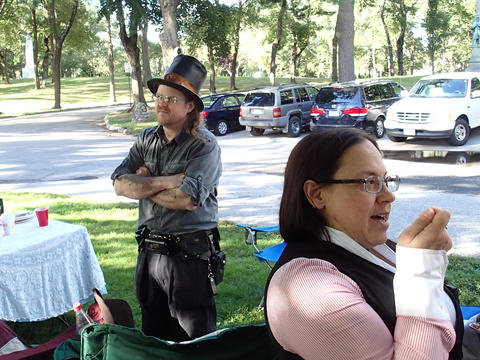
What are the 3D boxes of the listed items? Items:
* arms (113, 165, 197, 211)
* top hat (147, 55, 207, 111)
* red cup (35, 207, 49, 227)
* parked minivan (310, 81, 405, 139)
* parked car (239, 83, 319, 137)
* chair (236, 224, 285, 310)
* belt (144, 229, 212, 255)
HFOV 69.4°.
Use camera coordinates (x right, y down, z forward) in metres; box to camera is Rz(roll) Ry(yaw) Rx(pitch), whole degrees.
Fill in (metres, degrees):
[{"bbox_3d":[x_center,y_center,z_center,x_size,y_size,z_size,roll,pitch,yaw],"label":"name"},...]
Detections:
[{"bbox_3d":[-0.397,0.033,1.620,0.400,0.180,0.220,7,13,29],"label":"arms"},{"bbox_3d":[-0.290,-0.464,1.650,0.290,0.170,0.320,10,-9,40],"label":"top hat"},{"bbox_3d":[-1.438,0.269,2.520,0.095,0.120,0.095,0,12,0],"label":"red cup"},{"bbox_3d":[4.650,-2.600,12.500,1.960,1.760,5.050,10,19,40],"label":"parked minivan"},{"bbox_3d":[2.060,-2.580,12.900,1.800,1.700,4.500,10,19,40],"label":"parked car"},{"bbox_3d":[0.350,0.540,2.940,0.620,0.880,0.800,1,12,6],"label":"chair"},{"bbox_3d":[-0.310,0.290,1.750,0.360,0.085,0.270,7,13,29],"label":"belt"}]

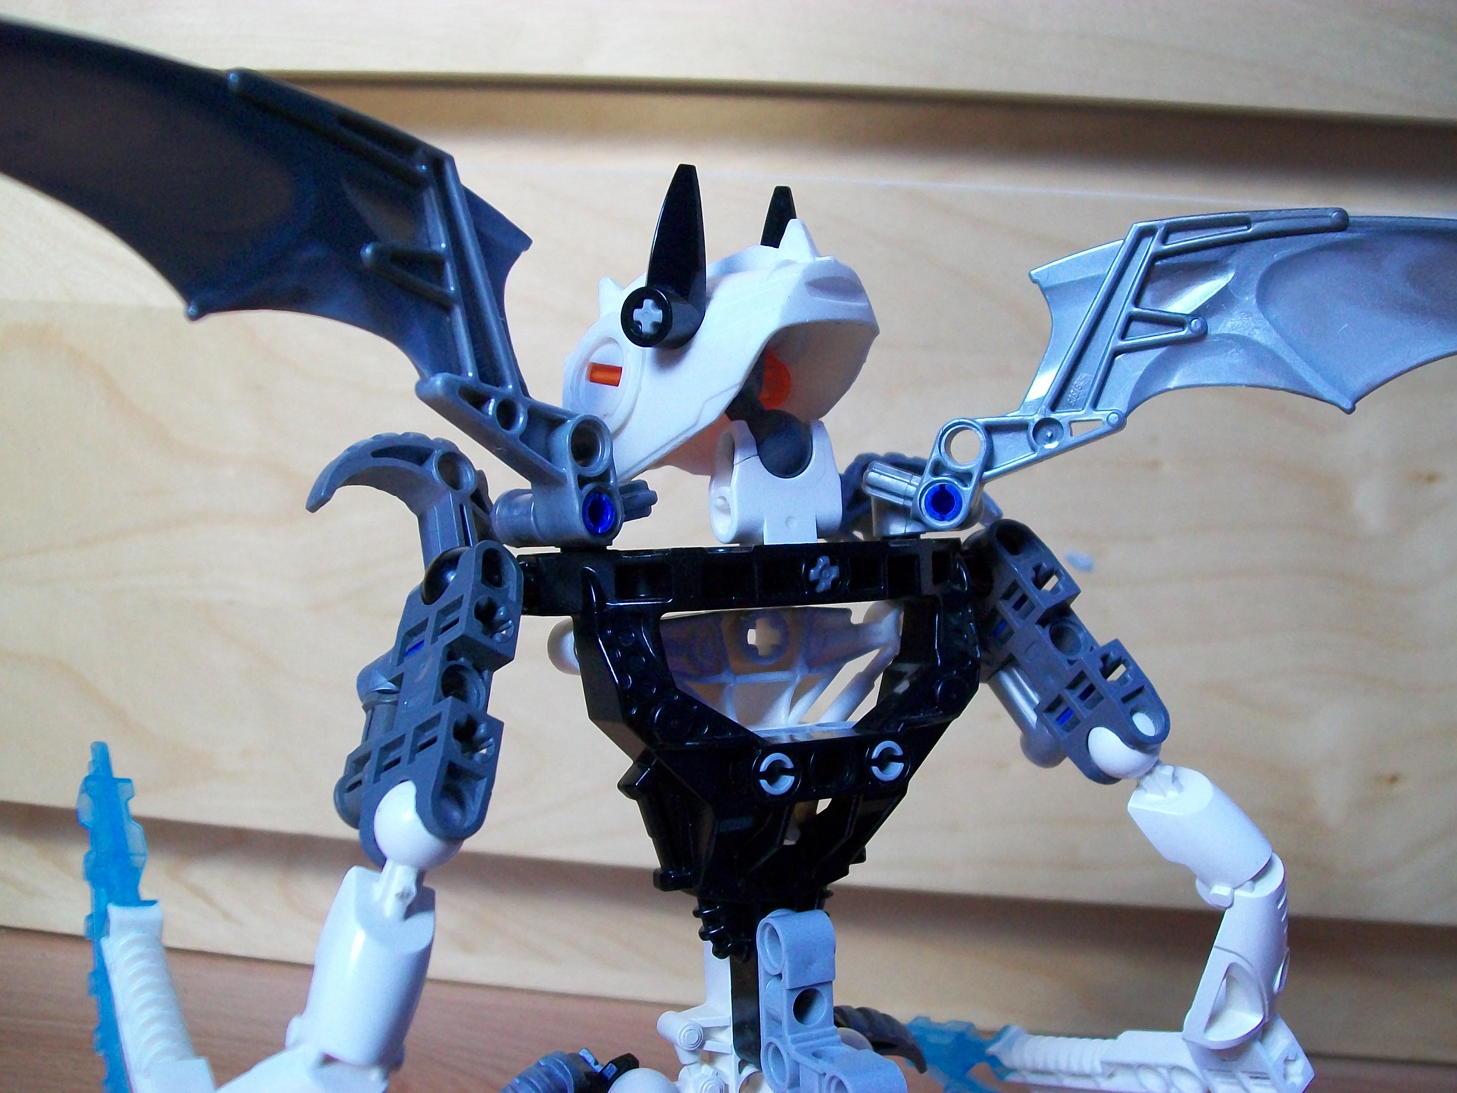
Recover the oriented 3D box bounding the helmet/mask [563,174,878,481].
[{"bbox_3d":[-0.003,-0.028,0.202,0.039,0.038,0.033,8,10,27],"label":"helmet/mask"}]

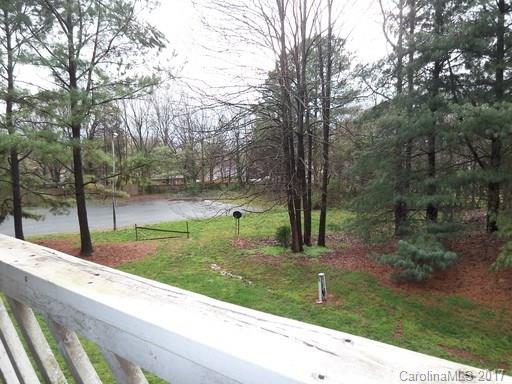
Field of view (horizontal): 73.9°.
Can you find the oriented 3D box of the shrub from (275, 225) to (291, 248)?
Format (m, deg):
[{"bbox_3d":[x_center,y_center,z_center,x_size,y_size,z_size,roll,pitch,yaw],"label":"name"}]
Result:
[{"bbox_3d":[1.373,2.218,17.384,0.800,1.150,0.800,0,4,5],"label":"shrub"}]

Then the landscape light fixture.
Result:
[{"bbox_3d":[1.957,2.843,10.088,0.220,0.920,0.220,1,4,11],"label":"landscape light fixture"}]

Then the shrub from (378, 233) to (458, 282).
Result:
[{"bbox_3d":[5.997,2.338,12.584,2.600,1.380,2.100,2,4,26],"label":"shrub"}]

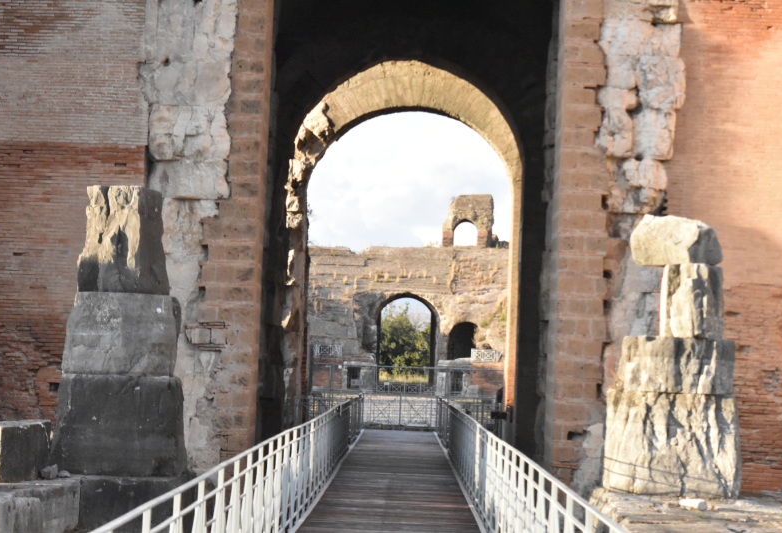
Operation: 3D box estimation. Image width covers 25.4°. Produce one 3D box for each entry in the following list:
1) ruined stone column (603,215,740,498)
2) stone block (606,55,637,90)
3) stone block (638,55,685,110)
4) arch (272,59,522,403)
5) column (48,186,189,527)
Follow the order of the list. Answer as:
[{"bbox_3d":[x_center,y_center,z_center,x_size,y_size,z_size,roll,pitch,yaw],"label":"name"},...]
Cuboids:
[{"bbox_3d":[4.058,1.316,25.349,1.920,3.980,1.500,2,-3,1],"label":"ruined stone column"},{"bbox_3d":[3.407,-2.852,25.825,0.460,0.520,0.450,2,-3,1],"label":"stone block"},{"bbox_3d":[3.998,-2.687,25.874,0.690,0.770,0.550,2,-3,1],"label":"stone block"},{"bbox_3d":[0.108,-0.523,32.397,4.400,6.200,2.800,2,-3,1],"label":"arch"},{"bbox_3d":[-3.891,1.340,25.399,1.980,4.800,1.600,2,-3,1],"label":"column"}]

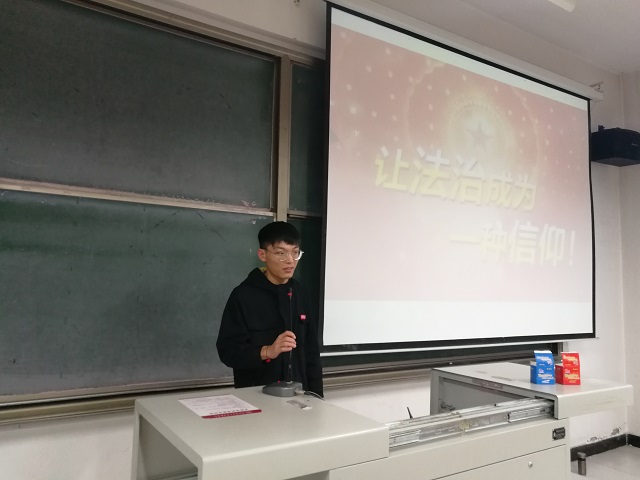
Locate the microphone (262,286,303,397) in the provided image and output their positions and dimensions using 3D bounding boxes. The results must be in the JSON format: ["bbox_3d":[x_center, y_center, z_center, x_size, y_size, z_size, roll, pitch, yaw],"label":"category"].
[{"bbox_3d":[-0.144,0.407,2.073,0.150,0.440,0.125,-1,-6,27],"label":"microphone"}]

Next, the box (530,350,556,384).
[{"bbox_3d":[1.067,0.607,2.389,0.090,0.158,0.055,2,-5,-4],"label":"box"}]

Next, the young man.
[{"bbox_3d":[-0.234,0.772,2.216,0.530,1.720,0.420,4,-6,-29],"label":"young man"}]

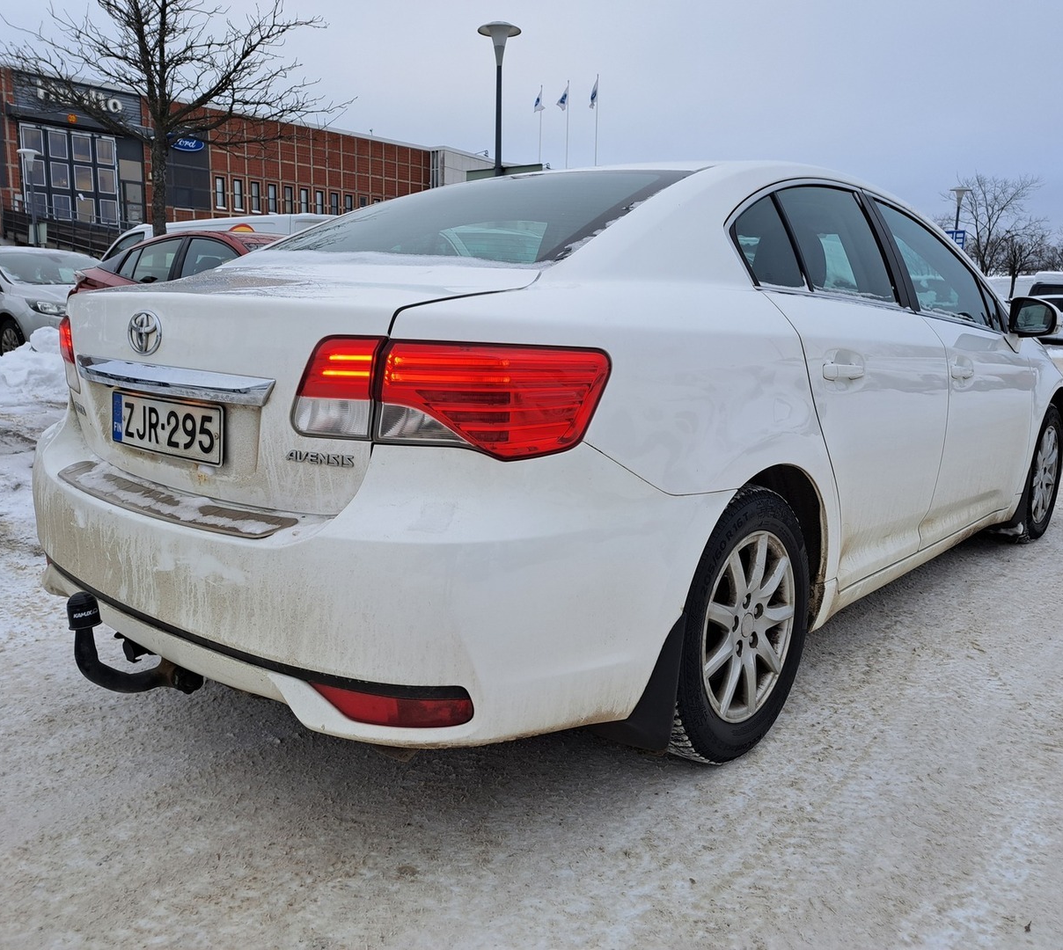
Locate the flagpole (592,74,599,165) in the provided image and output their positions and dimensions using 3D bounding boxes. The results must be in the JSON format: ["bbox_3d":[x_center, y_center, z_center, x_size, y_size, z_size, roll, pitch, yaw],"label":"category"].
[{"bbox_3d":[2.771,-12.030,38.972,0.100,10.800,0.100,2,10,3],"label":"flagpole"}]

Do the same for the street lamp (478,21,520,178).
[{"bbox_3d":[-0.504,-3.945,12.741,0.600,4.900,0.600,1,10,-3],"label":"street lamp"}]

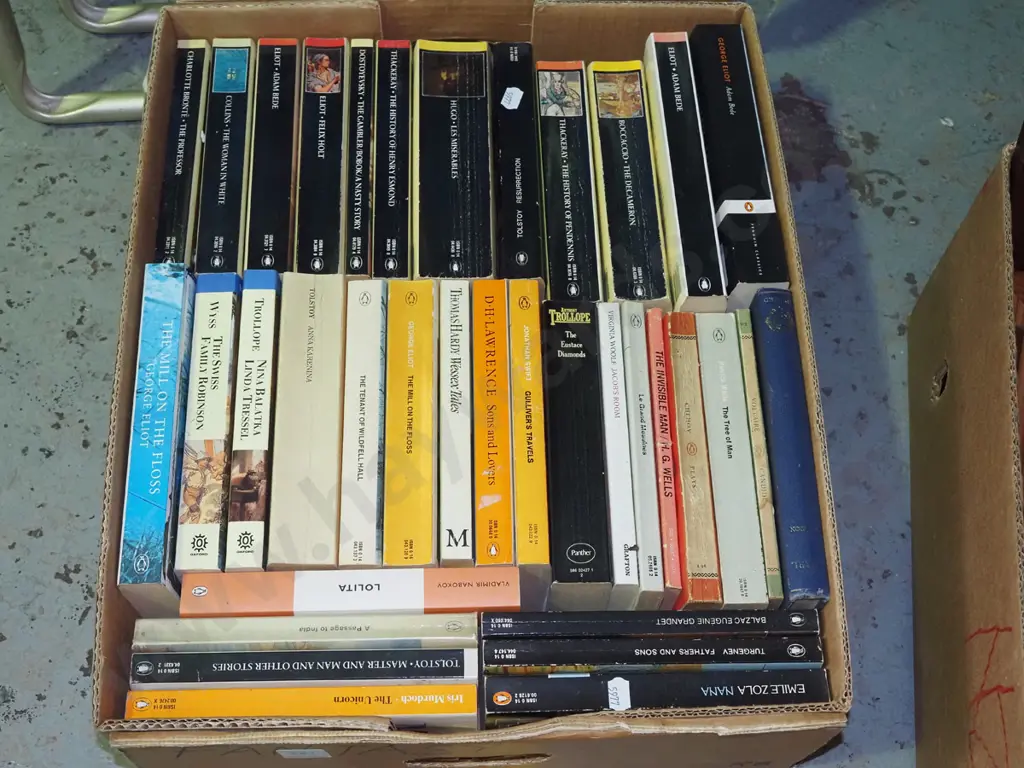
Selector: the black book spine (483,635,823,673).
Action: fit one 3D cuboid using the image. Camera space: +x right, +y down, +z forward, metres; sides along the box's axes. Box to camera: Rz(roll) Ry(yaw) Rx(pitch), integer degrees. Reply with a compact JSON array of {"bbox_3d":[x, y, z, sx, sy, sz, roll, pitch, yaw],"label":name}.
[{"bbox_3d":[0.074,0.168,0.777,0.181,0.111,0.015,0,64,-2],"label":"black book spine"}]

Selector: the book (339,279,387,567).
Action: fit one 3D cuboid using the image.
[{"bbox_3d":[-0.089,0.043,0.833,0.019,0.111,0.181,-1,63,-2],"label":"book"}]

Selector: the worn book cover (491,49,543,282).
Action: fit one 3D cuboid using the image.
[{"bbox_3d":[0.002,-0.121,0.918,0.023,0.111,0.181,-1,63,-2],"label":"worn book cover"}]

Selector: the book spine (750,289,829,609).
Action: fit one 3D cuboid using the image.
[{"bbox_3d":[0.157,0.057,0.830,0.026,0.125,0.190,0,64,-1],"label":"book spine"}]

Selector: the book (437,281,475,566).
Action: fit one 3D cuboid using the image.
[{"bbox_3d":[-0.034,0.042,0.836,0.017,0.111,0.177,0,63,-2],"label":"book"}]

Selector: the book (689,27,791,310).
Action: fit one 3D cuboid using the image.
[{"bbox_3d":[0.131,-0.120,0.912,0.031,0.129,0.198,2,63,-13],"label":"book"}]

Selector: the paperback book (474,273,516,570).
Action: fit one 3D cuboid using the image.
[{"bbox_3d":[-0.013,0.043,0.836,0.020,0.111,0.181,0,63,-2],"label":"paperback book"}]

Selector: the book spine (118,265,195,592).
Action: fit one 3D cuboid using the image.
[{"bbox_3d":[-0.199,0.047,0.818,0.024,0.129,0.198,-3,63,-1],"label":"book spine"}]

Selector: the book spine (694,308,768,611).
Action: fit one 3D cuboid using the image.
[{"bbox_3d":[0.124,0.063,0.834,0.025,0.111,0.181,-1,64,-2],"label":"book spine"}]

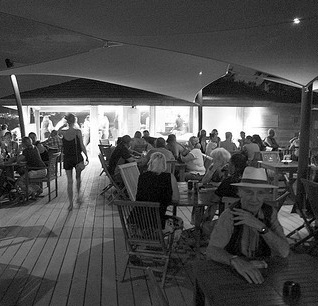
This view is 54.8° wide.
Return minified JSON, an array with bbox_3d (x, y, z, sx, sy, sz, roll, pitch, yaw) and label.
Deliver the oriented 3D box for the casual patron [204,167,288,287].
[{"bbox_3d":[0.580,0.744,2.059,0.570,1.310,0.780,1,7,9],"label":"casual patron"}]

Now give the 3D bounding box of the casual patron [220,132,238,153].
[{"bbox_3d":[1.620,0.142,7.217,0.520,1.250,0.720,2,7,17],"label":"casual patron"}]

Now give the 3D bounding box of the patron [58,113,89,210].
[{"bbox_3d":[-1.540,0.160,5.474,0.560,1.690,0.480,-1,7,-9],"label":"patron"}]

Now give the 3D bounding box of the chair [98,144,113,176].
[{"bbox_3d":[-1.230,0.230,8.442,0.580,0.870,0.470,5,8,35],"label":"chair"}]

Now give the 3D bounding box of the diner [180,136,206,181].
[{"bbox_3d":[0.640,0.318,6.077,0.750,1.270,0.500,2,7,14],"label":"diner"}]

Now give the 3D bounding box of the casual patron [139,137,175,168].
[{"bbox_3d":[0.000,0.321,5.758,0.600,1.240,0.750,-1,7,-6],"label":"casual patron"}]

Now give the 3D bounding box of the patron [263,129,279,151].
[{"bbox_3d":[3.240,-0.034,8.855,0.520,1.330,0.700,1,7,6],"label":"patron"}]

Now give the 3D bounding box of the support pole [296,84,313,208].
[{"bbox_3d":[2.560,-0.146,5.389,0.170,2.350,0.170,0,7,0],"label":"support pole"}]

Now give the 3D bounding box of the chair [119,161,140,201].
[{"bbox_3d":[-0.270,0.649,4.827,0.580,0.900,0.480,4,7,28],"label":"chair"}]

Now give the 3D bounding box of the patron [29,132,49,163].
[{"bbox_3d":[-2.720,0.184,6.870,0.720,1.250,0.460,2,7,17],"label":"patron"}]

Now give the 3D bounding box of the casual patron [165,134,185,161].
[{"bbox_3d":[0.360,0.236,6.473,0.700,1.240,0.480,6,9,41],"label":"casual patron"}]

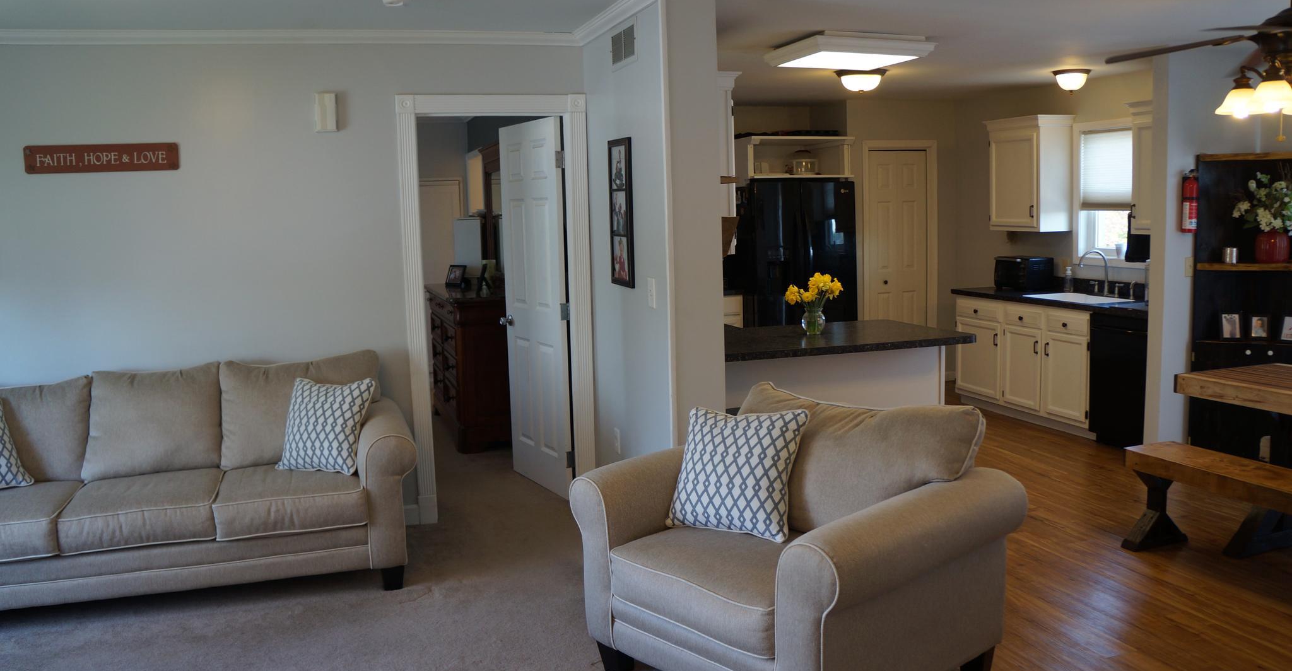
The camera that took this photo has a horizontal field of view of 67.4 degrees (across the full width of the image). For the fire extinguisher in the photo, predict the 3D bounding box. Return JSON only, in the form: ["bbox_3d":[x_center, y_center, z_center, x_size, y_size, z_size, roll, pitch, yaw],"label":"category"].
[{"bbox_3d":[2.828,-0.696,5.016,0.097,0.335,0.100,-4,8,-20],"label":"fire extinguisher"}]

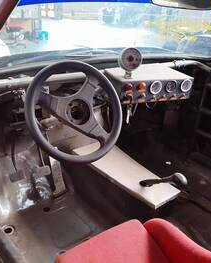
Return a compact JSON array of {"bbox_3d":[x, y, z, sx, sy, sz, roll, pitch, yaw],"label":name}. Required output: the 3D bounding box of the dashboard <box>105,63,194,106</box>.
[{"bbox_3d":[0.203,-0.234,1.289,0.364,0.101,0.238,-6,28,-18],"label":"dashboard"}]

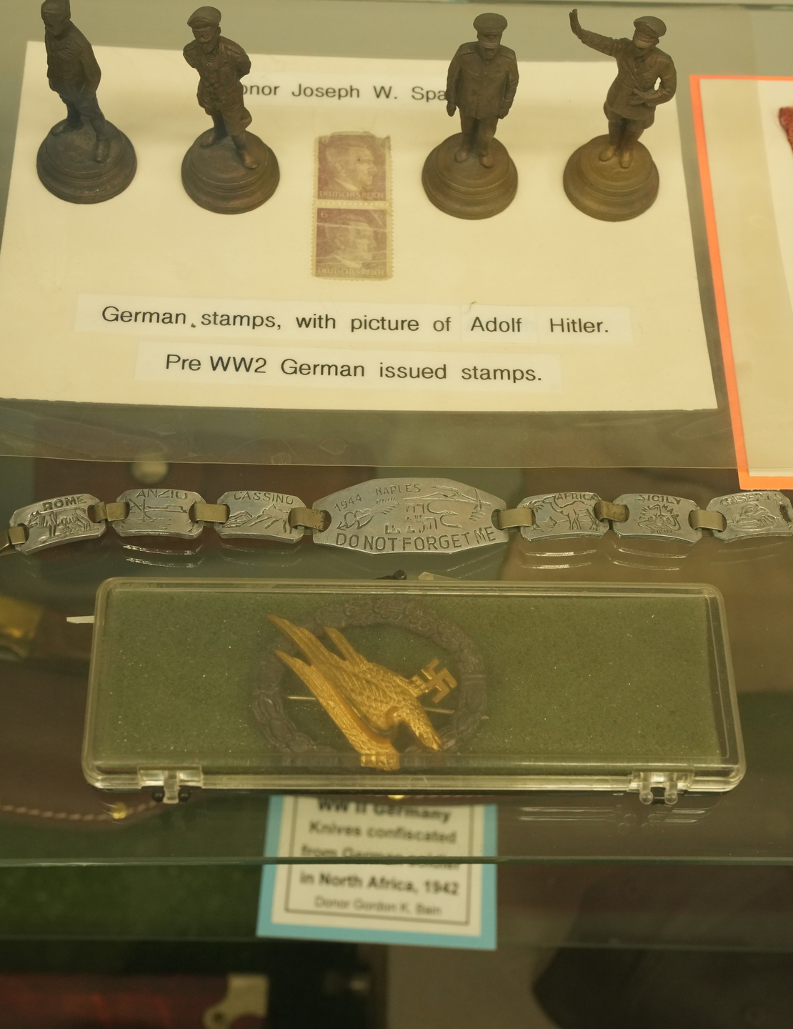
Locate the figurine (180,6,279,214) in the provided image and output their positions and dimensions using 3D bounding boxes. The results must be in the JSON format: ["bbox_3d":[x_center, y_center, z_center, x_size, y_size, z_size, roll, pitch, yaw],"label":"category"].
[{"bbox_3d":[-0.044,-0.105,0.382,0.027,0.060,0.027,14,63,4],"label":"figurine"}]

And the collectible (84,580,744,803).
[{"bbox_3d":[0.004,0.038,0.337,0.147,0.017,0.053,1,63,-3],"label":"collectible"}]

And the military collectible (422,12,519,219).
[{"bbox_3d":[0.022,-0.104,0.385,0.026,0.061,0.026,6,63,0],"label":"military collectible"}]

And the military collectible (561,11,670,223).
[{"bbox_3d":[0.058,-0.106,0.387,0.033,0.061,0.027,19,64,7],"label":"military collectible"}]

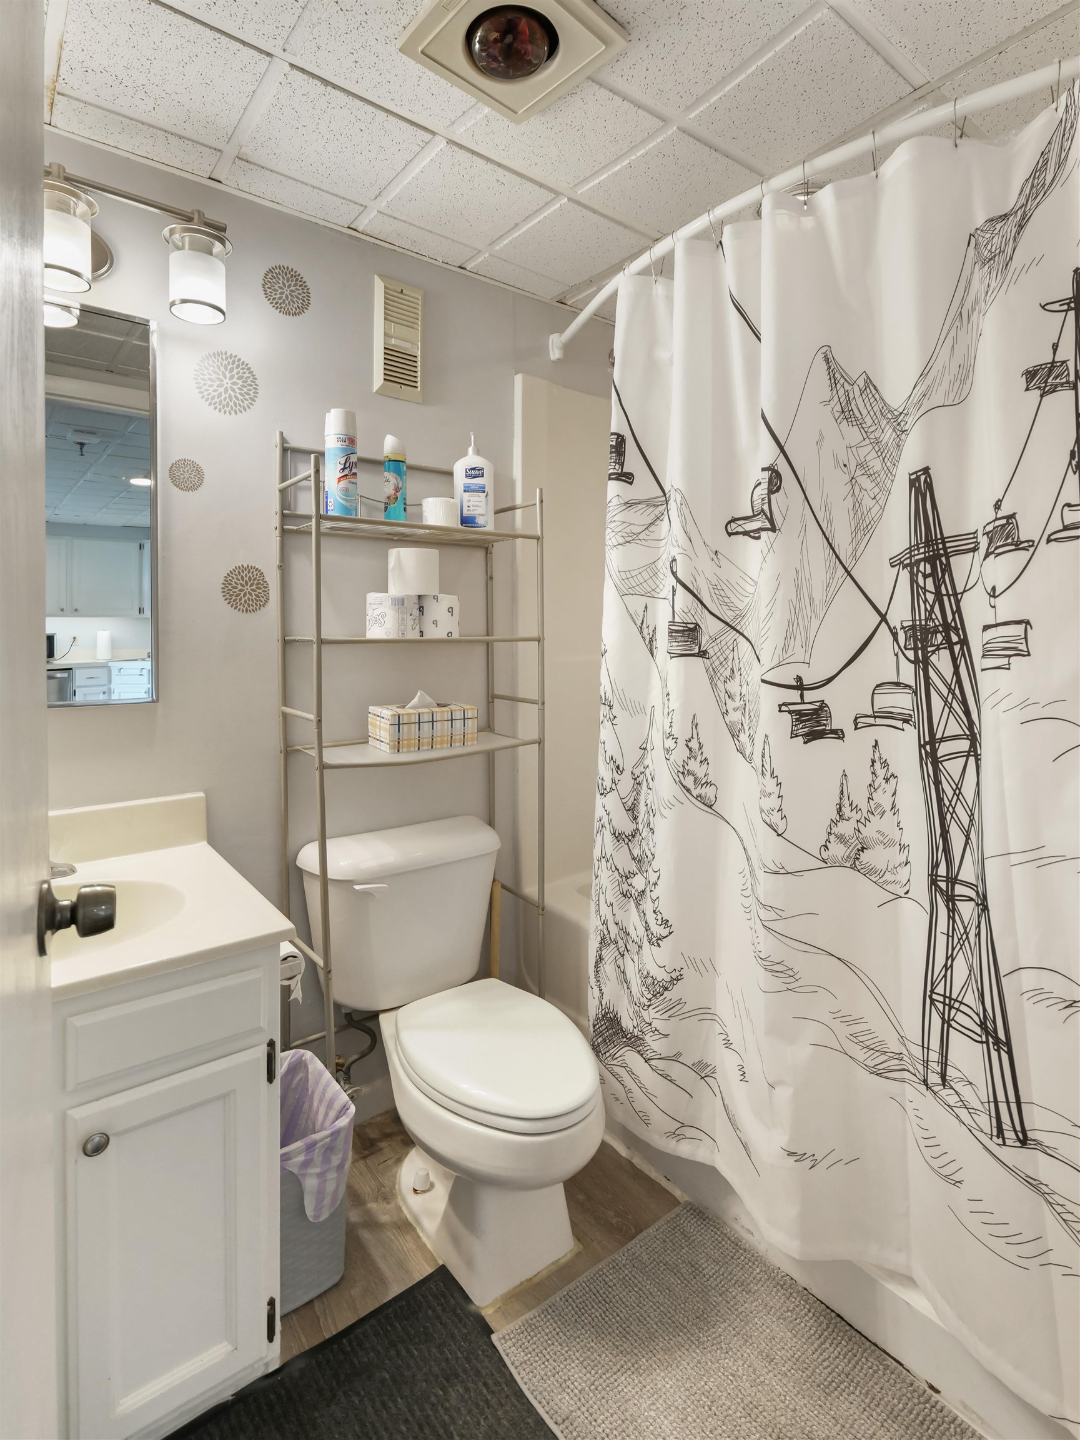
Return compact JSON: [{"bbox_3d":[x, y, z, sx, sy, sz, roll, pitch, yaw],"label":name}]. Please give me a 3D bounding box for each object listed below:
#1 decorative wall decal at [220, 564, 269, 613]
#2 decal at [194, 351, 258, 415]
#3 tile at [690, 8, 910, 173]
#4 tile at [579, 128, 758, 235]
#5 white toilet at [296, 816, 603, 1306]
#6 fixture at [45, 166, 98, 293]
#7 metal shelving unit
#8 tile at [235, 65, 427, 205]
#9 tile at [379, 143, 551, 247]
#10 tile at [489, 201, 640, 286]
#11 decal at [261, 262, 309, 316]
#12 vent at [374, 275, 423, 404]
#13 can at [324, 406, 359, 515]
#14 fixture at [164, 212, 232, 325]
[{"bbox_3d":[-0.678,-0.302,1.528,0.107,0.109,0.004,-4,8,-37],"label":"decorative wall decal"},{"bbox_3d":[-0.691,-0.743,1.467,0.131,0.131,0.006,-6,9,-36],"label":"decal"},{"bbox_3d":[0.472,-1.148,1.248,0.280,0.019,0.311,-4,8,-37],"label":"tile"},{"bbox_3d":[0.267,-1.136,1.419,0.285,0.020,0.280,-6,9,-36],"label":"tile"},{"bbox_3d":[-0.173,0.674,1.464,0.480,0.773,0.768,-4,8,-37],"label":"white toilet"},{"bbox_3d":[-0.900,-0.917,1.244,0.119,0.194,0.119,-4,8,-37],"label":"fixture"},{"bbox_3d":[-0.291,0.235,1.627,0.598,1.723,0.256,-4,8,-37],"label":"metal shelving unit"},{"bbox_3d":[-0.402,-1.112,1.289,0.280,0.020,0.285,-6,9,-36],"label":"tile"},{"bbox_3d":[-0.161,-1.142,1.471,0.285,0.020,0.285,-6,9,-36],"label":"tile"},{"bbox_3d":[0.075,-1.175,1.655,0.285,0.020,0.285,-6,9,-36],"label":"tile"},{"bbox_3d":[-0.578,-0.980,1.518,0.110,0.110,0.006,-6,9,-36],"label":"decal"},{"bbox_3d":[-0.357,-0.973,1.711,0.132,0.286,0.027,-4,8,-37],"label":"vent"},{"bbox_3d":[-0.440,-0.565,1.475,0.067,0.243,0.067,0,7,0],"label":"can"},{"bbox_3d":[-0.706,-0.935,1.374,0.119,0.194,0.119,-4,8,-37],"label":"fixture"}]

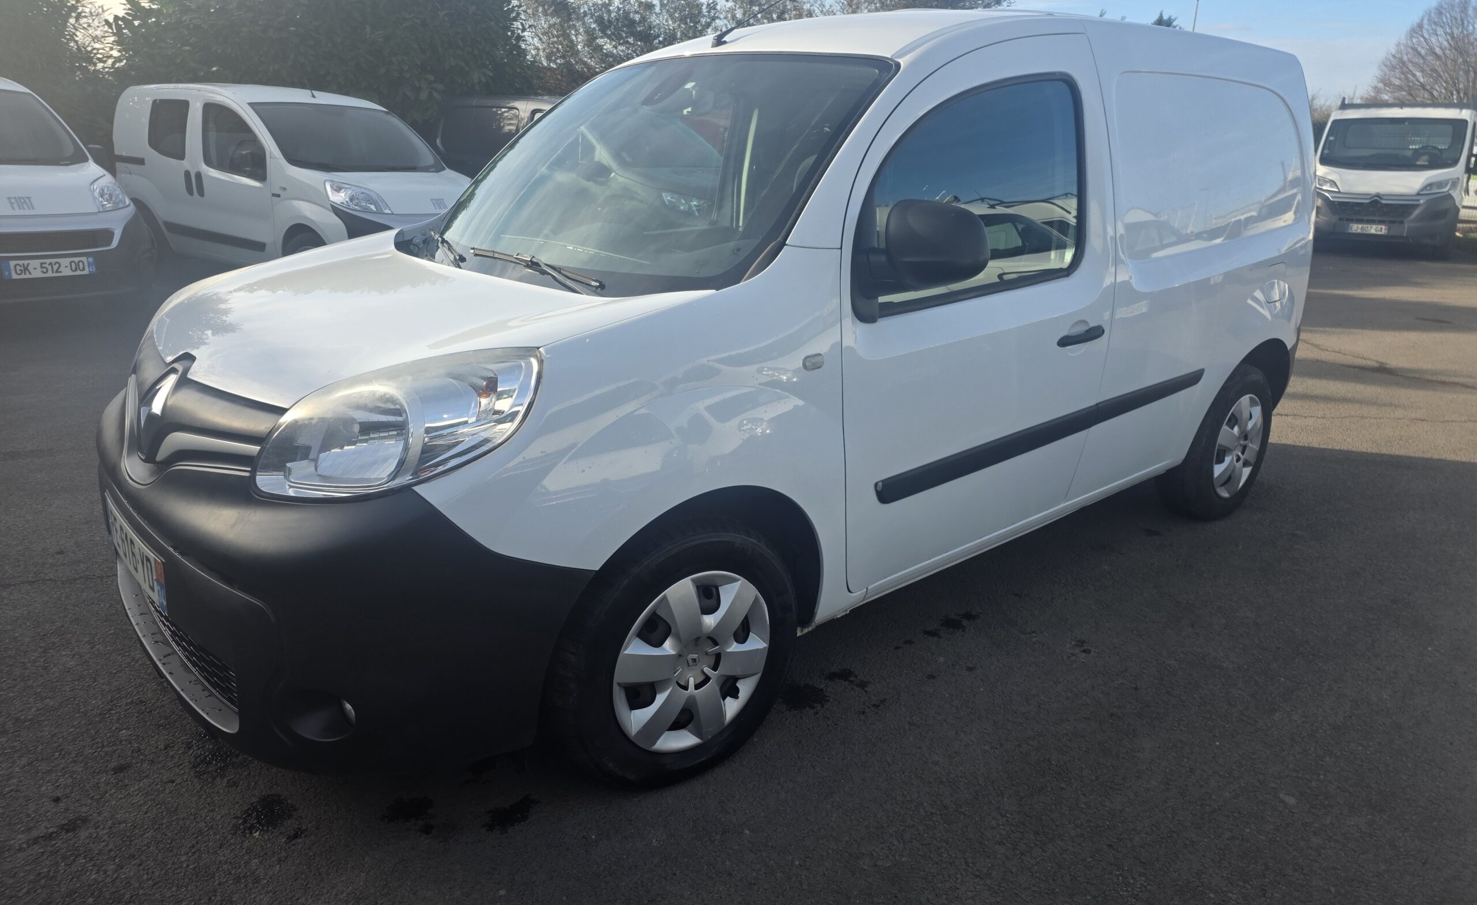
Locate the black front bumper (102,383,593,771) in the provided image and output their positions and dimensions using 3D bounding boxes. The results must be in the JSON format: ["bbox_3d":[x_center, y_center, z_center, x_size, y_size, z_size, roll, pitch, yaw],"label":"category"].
[{"bbox_3d":[-1.079,0.178,2.271,0.630,0.620,1.780,-13,22,-39],"label":"black front bumper"}]

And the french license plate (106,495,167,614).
[{"bbox_3d":[-1.288,0.203,2.083,0.015,0.110,0.520,-13,22,-39],"label":"french license plate"}]

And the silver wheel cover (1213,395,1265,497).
[{"bbox_3d":[1.936,-0.024,3.813,0.406,0.406,0.050,-13,22,-39],"label":"silver wheel cover"}]

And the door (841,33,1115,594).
[{"bbox_3d":[0.593,-0.409,2.491,1.120,1.320,0.220,-13,22,-39],"label":"door"}]

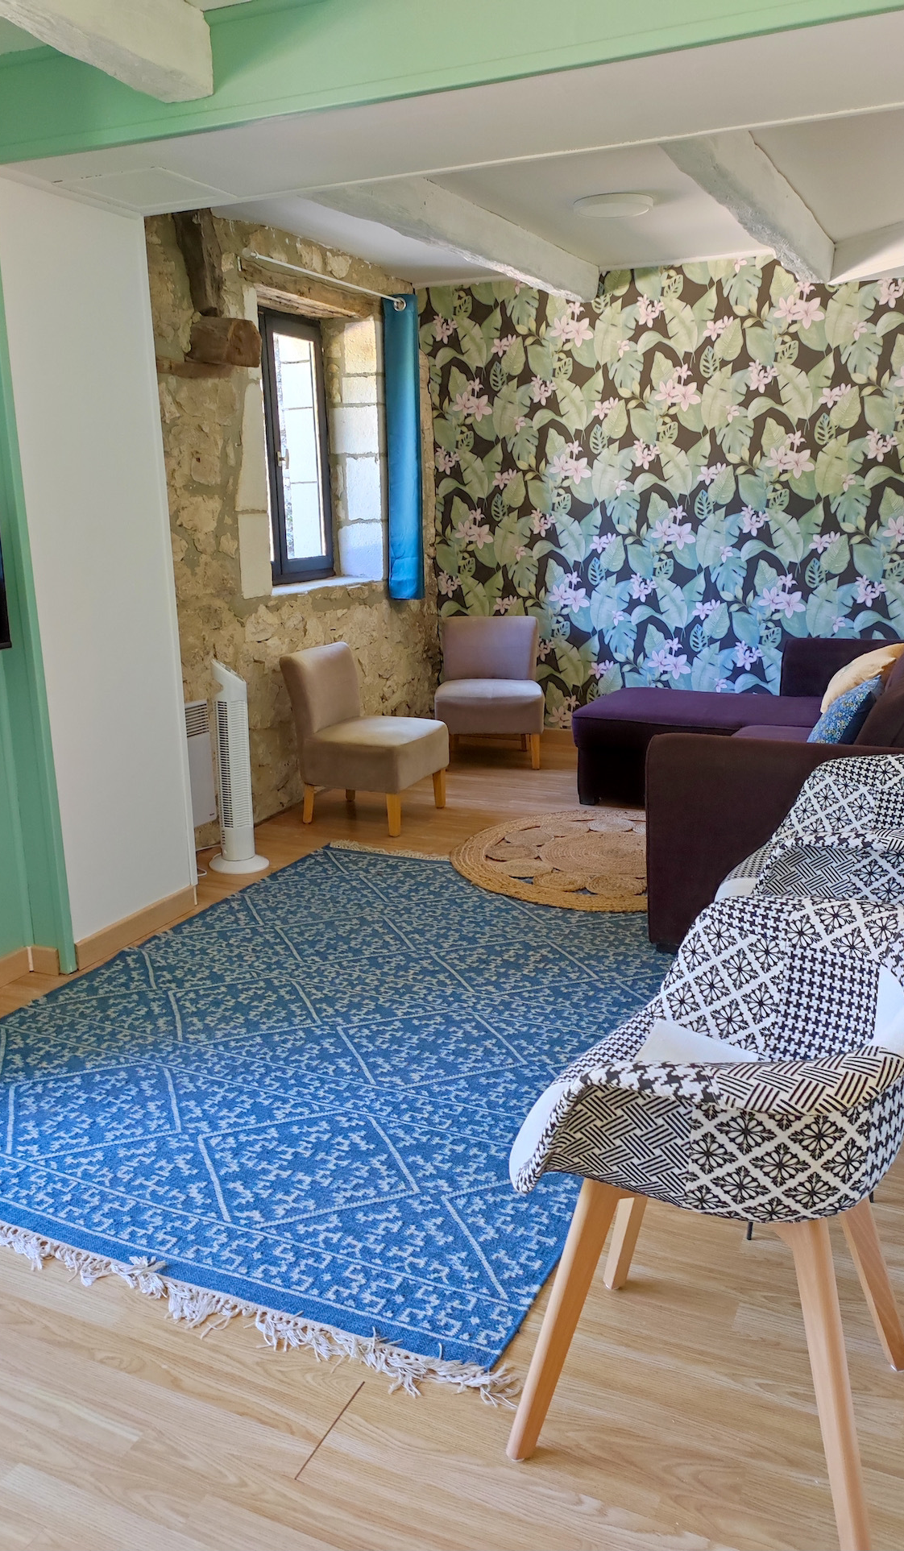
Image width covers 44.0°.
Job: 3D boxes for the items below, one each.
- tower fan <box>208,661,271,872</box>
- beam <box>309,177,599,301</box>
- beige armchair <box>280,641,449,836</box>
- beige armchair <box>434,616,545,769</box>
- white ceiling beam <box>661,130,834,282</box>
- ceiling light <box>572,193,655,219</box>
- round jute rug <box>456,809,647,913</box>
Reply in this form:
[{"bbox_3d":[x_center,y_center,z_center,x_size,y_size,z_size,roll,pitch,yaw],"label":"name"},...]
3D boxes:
[{"bbox_3d":[-0.799,-0.041,4.104,0.225,0.760,0.225,-1,14,3],"label":"tower fan"},{"bbox_3d":[0.104,-2.059,4.282,0.174,0.157,2.559,5,16,24],"label":"beam"},{"bbox_3d":[-0.341,-0.169,4.680,0.530,0.700,0.515,5,16,23],"label":"beige armchair"},{"bbox_3d":[0.202,-0.424,5.627,0.515,0.700,0.530,0,14,4],"label":"beige armchair"},{"bbox_3d":[1.062,-1.968,3.848,0.188,0.157,2.559,5,16,24],"label":"white ceiling beam"},{"bbox_3d":[0.597,-2.094,4.126,0.292,0.030,0.292,-1,14,0],"label":"ceiling light"},{"bbox_3d":[0.604,0.288,4.186,1.200,0.020,1.200,-1,14,0],"label":"round jute rug"}]

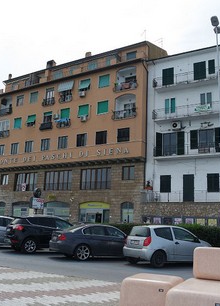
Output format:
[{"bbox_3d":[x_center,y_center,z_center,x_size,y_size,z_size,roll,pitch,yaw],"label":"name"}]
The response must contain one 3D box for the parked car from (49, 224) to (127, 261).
[{"bbox_3d":[-0.283,3.849,13.425,4.520,1.420,1.820,9,-14,-27],"label":"parked car"}]

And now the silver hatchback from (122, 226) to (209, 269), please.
[{"bbox_3d":[2.424,3.706,12.332,3.670,1.460,1.660,10,-15,-31],"label":"silver hatchback"}]

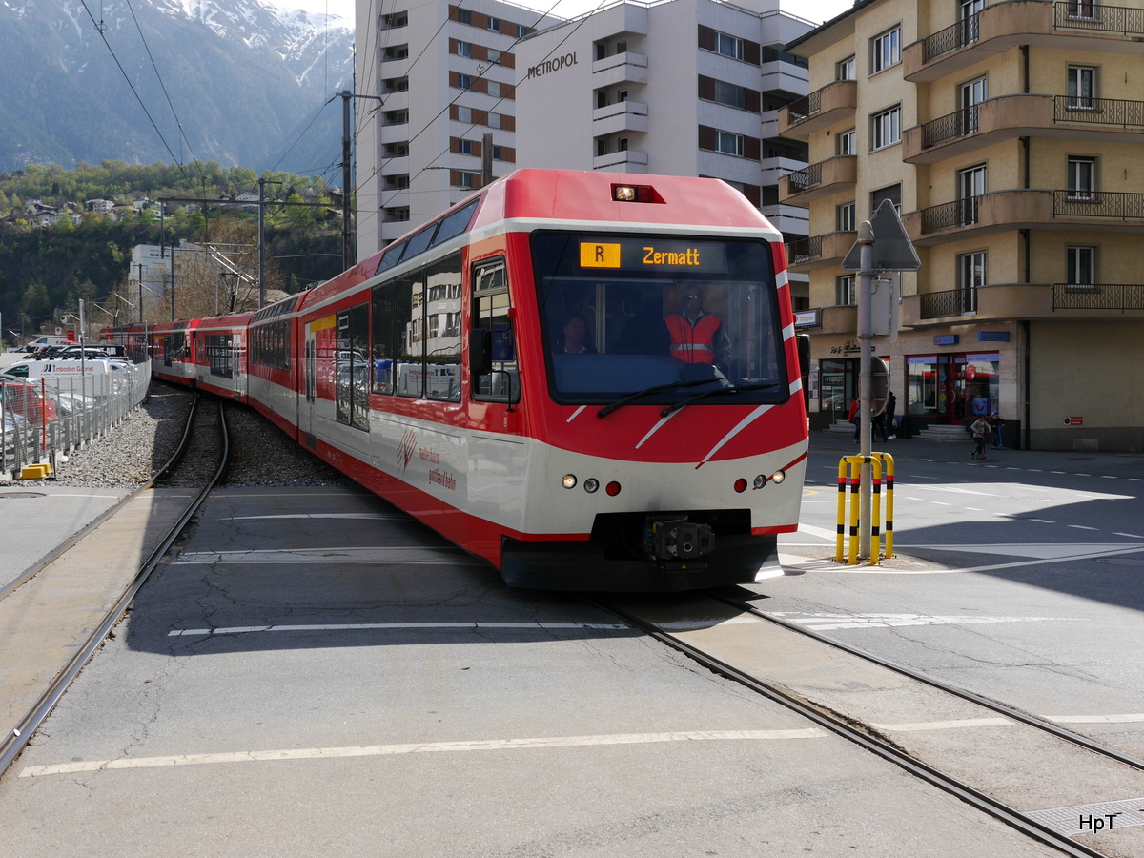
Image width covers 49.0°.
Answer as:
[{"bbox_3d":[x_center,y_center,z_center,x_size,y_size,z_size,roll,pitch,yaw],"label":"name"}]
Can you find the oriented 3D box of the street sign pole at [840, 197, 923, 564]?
[{"bbox_3d":[3.090,-0.520,12.580,0.840,3.630,0.420,0,2,18],"label":"street sign pole"}]

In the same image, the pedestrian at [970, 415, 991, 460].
[{"bbox_3d":[10.670,0.210,32.800,0.550,1.180,0.500,-1,2,-36],"label":"pedestrian"}]

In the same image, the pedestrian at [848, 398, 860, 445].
[{"bbox_3d":[9.570,-0.280,42.000,0.550,1.630,0.450,-2,2,-38],"label":"pedestrian"}]

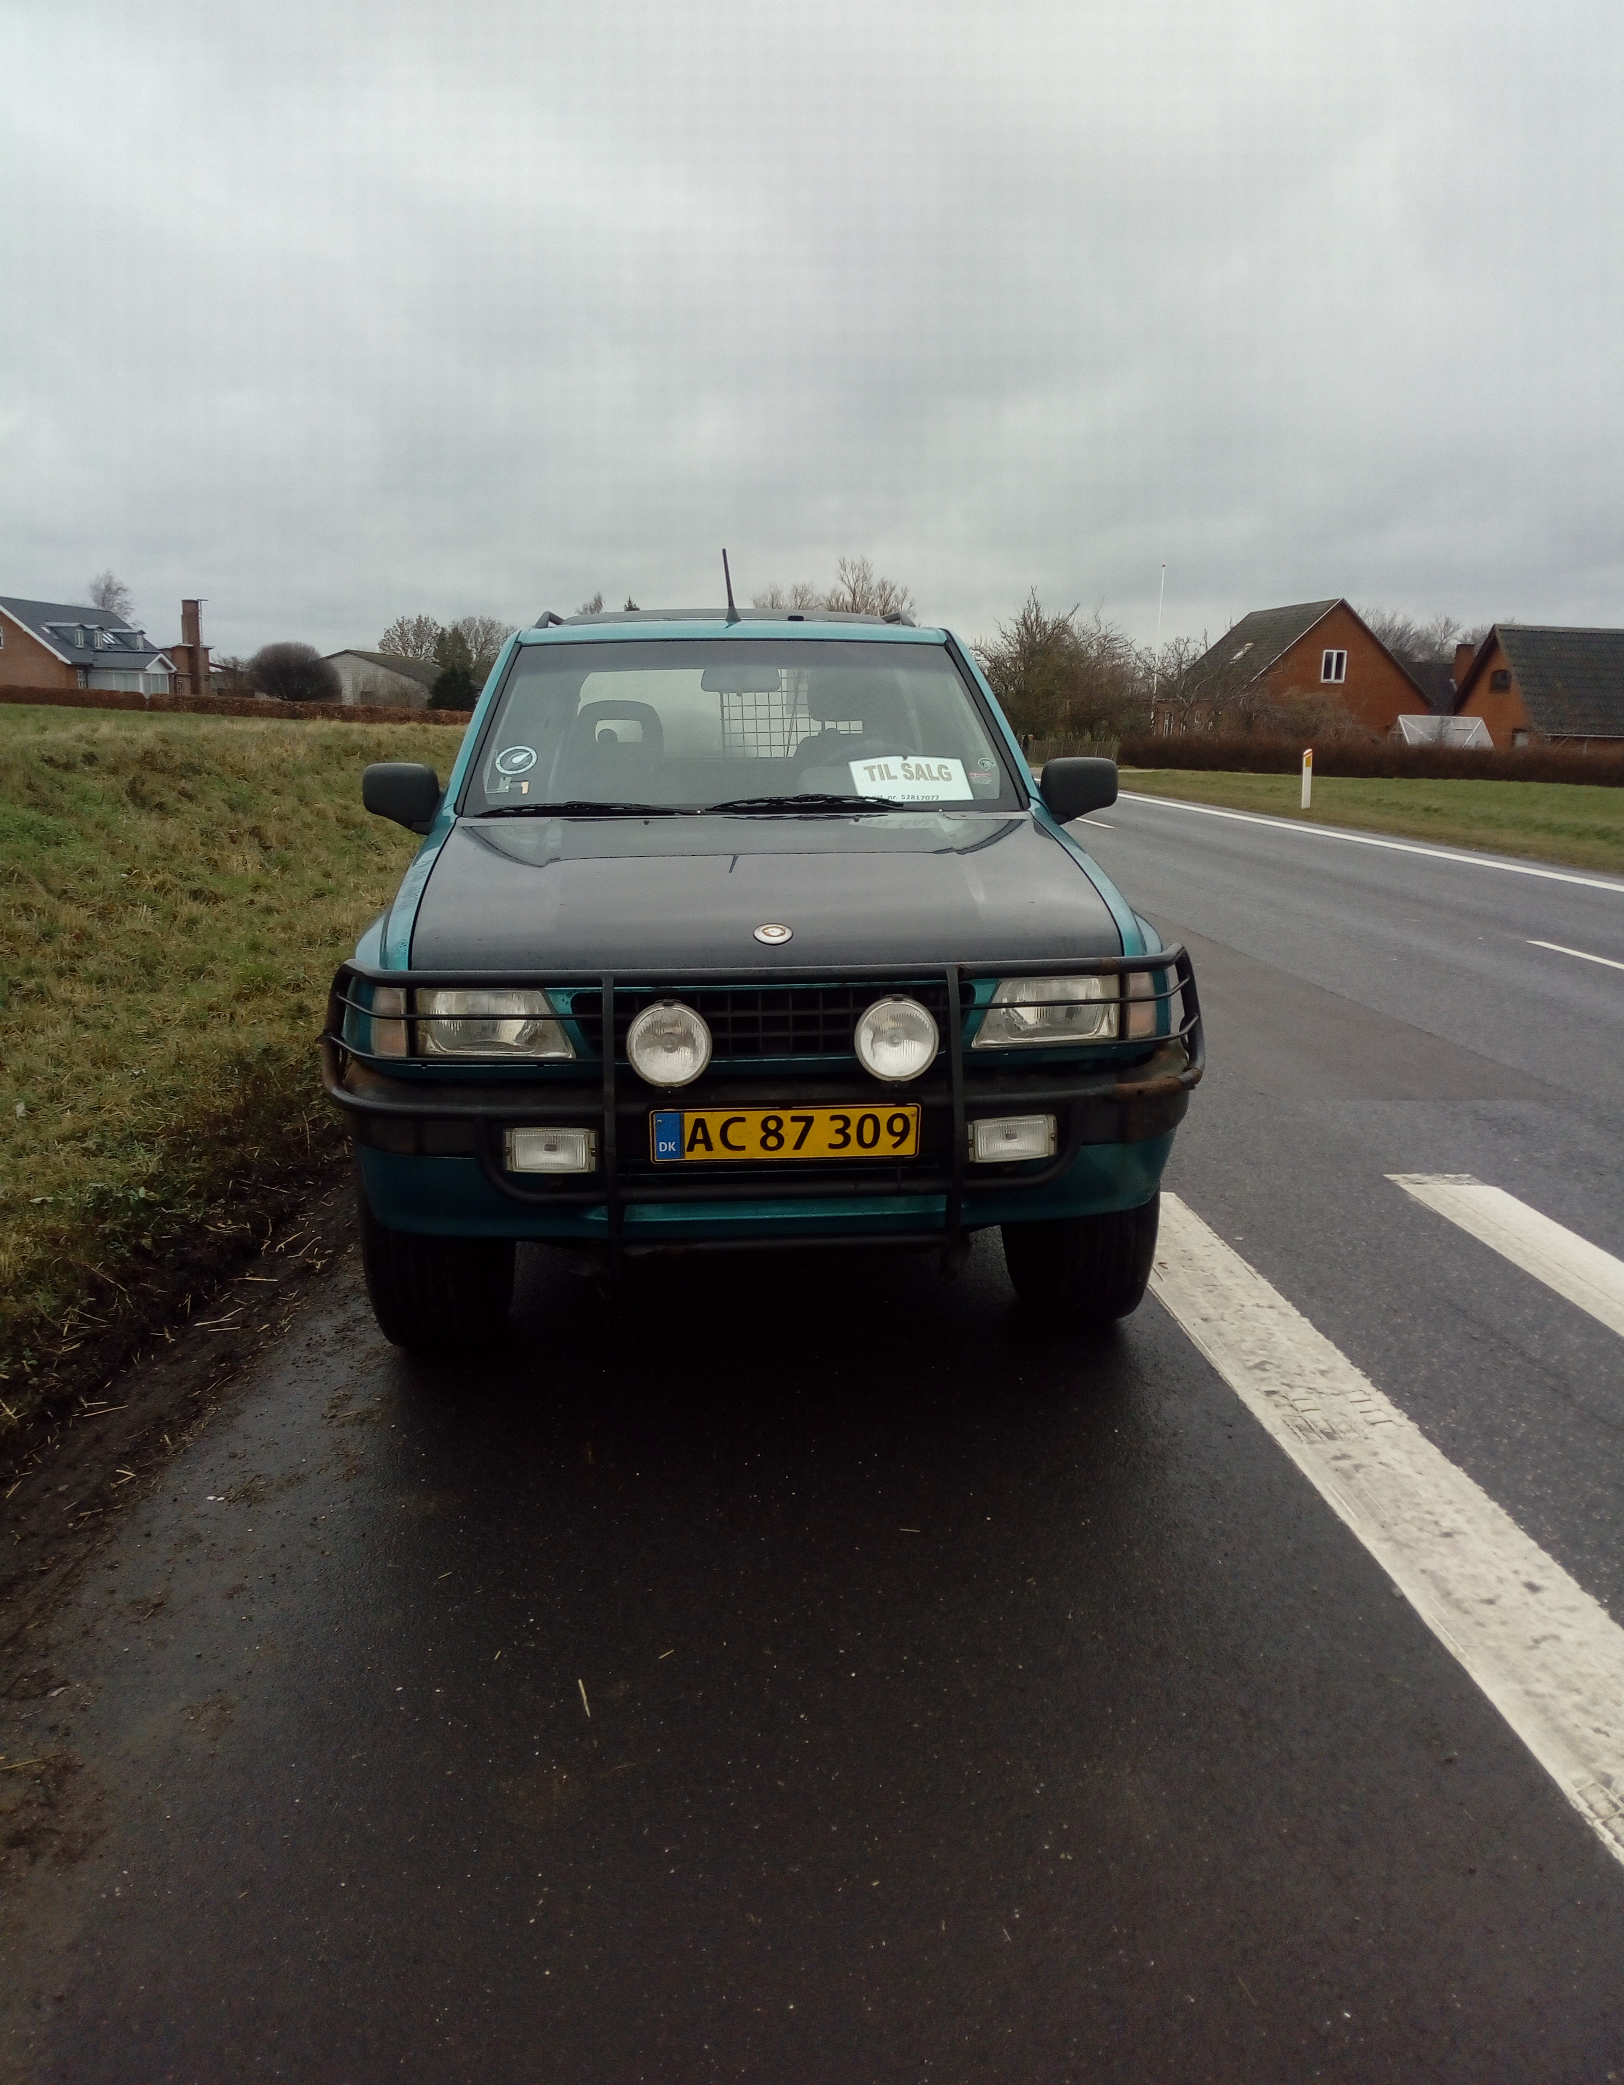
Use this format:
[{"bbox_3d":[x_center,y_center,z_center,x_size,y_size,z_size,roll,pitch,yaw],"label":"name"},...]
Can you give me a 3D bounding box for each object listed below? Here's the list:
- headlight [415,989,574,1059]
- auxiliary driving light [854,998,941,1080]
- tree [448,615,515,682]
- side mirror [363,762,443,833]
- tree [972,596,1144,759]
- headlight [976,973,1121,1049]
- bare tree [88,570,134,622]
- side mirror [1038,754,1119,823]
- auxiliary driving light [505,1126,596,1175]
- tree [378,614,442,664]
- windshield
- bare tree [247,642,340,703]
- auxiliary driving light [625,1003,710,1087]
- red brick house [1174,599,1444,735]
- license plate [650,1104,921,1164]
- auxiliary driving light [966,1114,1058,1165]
[{"bbox_3d":[-0.629,-0.037,3.350,0.318,0.138,0.140,-1,11,-5],"label":"headlight"},{"bbox_3d":[0.166,-0.006,3.279,0.164,0.168,0.085,-1,12,-5],"label":"auxiliary driving light"},{"bbox_3d":[-25.065,-28.581,130.000,6.300,8.200,6.300,2,10,0],"label":"tree"},{"bbox_3d":[-1.071,-0.641,4.427,0.204,0.172,0.125,-1,12,-5],"label":"side mirror"},{"bbox_3d":[9.098,-13.414,62.000,6.300,6.300,6.000,2,10,0],"label":"tree"},{"bbox_3d":[0.479,-0.064,3.430,0.310,0.138,0.140,-1,11,-5],"label":"headlight"},{"bbox_3d":[-53.971,-31.120,130.000,4.500,10.286,4.500,0,12,0],"label":"bare tree"},{"bbox_3d":[0.723,-0.684,4.576,0.206,0.169,0.125,-1,12,-5],"label":"side mirror"},{"bbox_3d":[-0.495,0.206,3.210,0.172,0.092,0.080,-1,11,-5],"label":"auxiliary driving light"},{"bbox_3d":[-34.202,-32.605,145.000,6.500,8.133,6.500,0,12,0],"label":"tree"},{"bbox_3d":[-0.203,-0.910,4.689,1.490,0.110,0.680,-1,55,-5],"label":"windshield"},{"bbox_3d":[-27.629,-19.426,90.000,4.900,3.606,4.900,0,12,0],"label":"bare tree"},{"bbox_3d":[-0.270,0.001,3.220,0.161,0.162,0.095,-1,11,-5],"label":"auxiliary driving light"},{"bbox_3d":[19.896,-14.991,70.746,8.300,6.400,8.600,0,11,-10],"label":"red brick house"},{"bbox_3d":[-0.049,0.175,3.210,0.515,0.122,0.015,-1,32,-5],"label":"license plate"},{"bbox_3d":[0.398,0.192,3.341,0.171,0.085,0.075,-1,12,-5],"label":"auxiliary driving light"}]

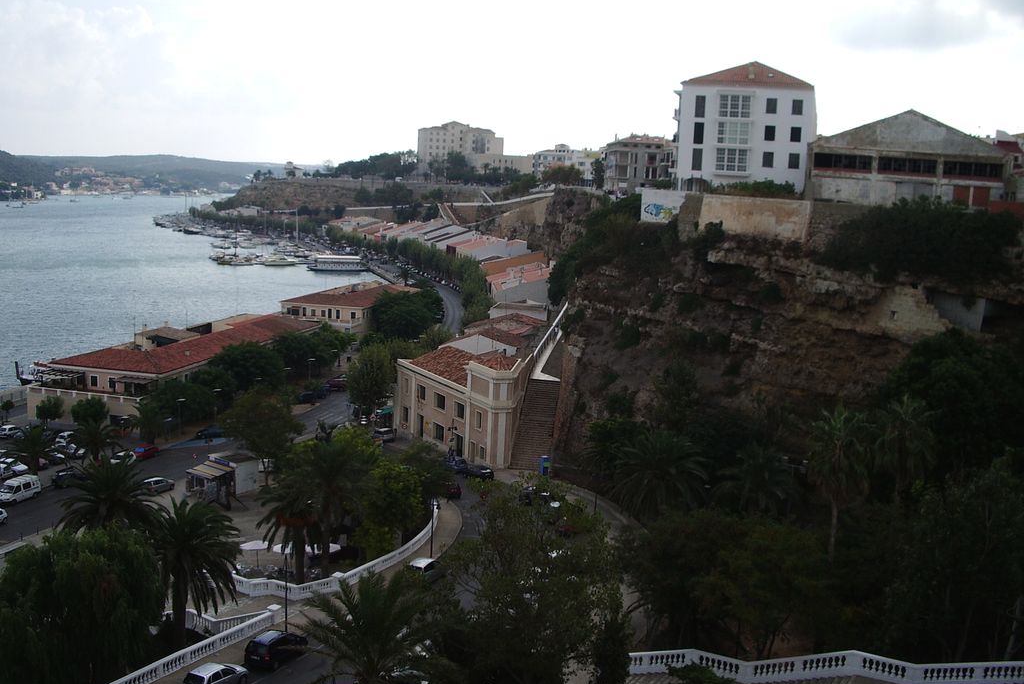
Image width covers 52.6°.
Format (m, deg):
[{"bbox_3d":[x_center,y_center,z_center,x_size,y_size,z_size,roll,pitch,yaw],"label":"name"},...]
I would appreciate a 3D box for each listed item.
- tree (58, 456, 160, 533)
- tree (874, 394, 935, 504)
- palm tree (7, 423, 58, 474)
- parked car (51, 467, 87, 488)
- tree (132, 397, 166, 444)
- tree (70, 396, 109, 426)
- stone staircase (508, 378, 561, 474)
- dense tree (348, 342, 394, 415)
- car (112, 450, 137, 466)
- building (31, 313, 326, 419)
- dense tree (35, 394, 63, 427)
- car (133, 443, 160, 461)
[{"bbox_3d":[-31.020,14.636,79.383,8.000,11.200,8.000,-1,9,-20],"label":"tree"},{"bbox_3d":[30.746,10.013,81.107,4.500,12.030,4.500,2,9,0],"label":"tree"},{"bbox_3d":[-48.305,10.764,104.573,5.067,4.772,5.067,2,8,0],"label":"palm tree"},{"bbox_3d":[-47.080,14.384,110.503,1.750,1.480,4.150,5,9,19],"label":"parked car"},{"bbox_3d":[-47.620,10.540,136.720,4.770,6.140,4.770,2,8,0],"label":"tree"},{"bbox_3d":[-49.909,8.501,122.188,4.377,3.980,4.377,2,8,0],"label":"tree"},{"bbox_3d":[3.032,9.421,120.598,4.300,7.500,13.900,3,8,7],"label":"stone staircase"},{"bbox_3d":[-19.605,5.790,144.818,6.300,10.900,6.300,2,8,0],"label":"dense tree"},{"bbox_3d":[-40.881,12.001,109.051,1.550,1.530,2.500,5,9,21],"label":"car"},{"bbox_3d":[-53.920,2.560,177.330,19.000,10.100,65.000,4,8,11],"label":"building"},{"bbox_3d":[-55.428,8.229,123.423,3.465,3.775,3.465,2,8,0],"label":"dense tree"},{"bbox_3d":[-39.840,11.643,112.059,1.660,1.430,3.800,5,9,21],"label":"car"}]

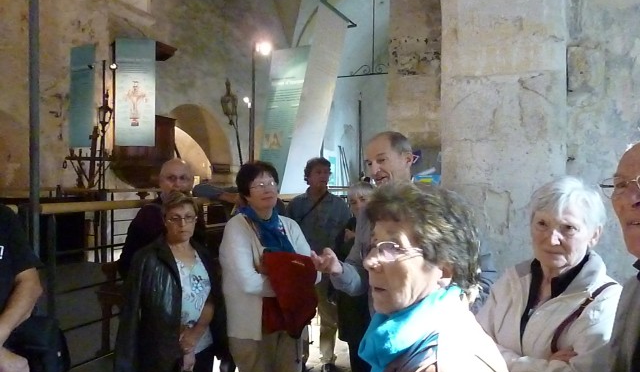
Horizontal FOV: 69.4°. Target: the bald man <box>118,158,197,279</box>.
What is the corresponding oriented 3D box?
[{"bbox_3d":[-0.860,0.690,2.670,0.550,1.700,0.360,0,1,-32],"label":"bald man"}]

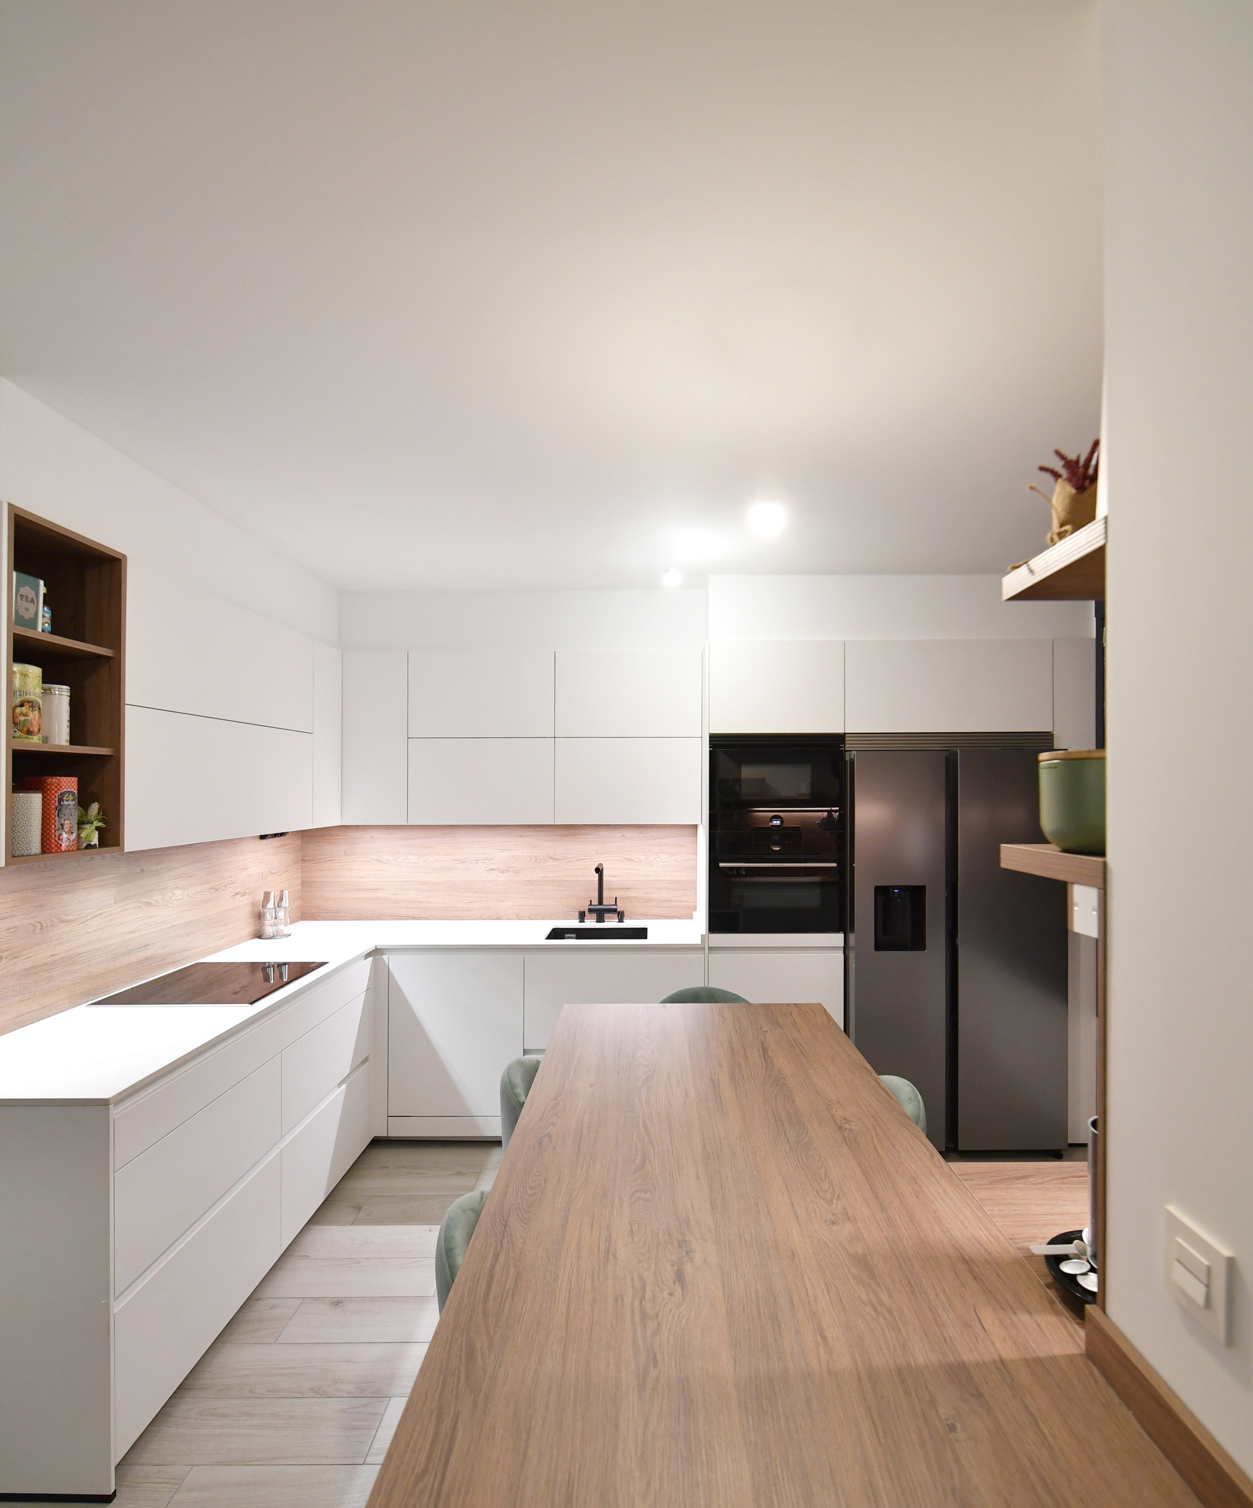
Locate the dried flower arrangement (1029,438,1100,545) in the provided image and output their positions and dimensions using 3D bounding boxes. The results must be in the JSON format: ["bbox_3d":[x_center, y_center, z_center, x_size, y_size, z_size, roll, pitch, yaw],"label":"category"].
[{"bbox_3d":[0.755,-0.430,1.230,0.130,0.180,0.130,0,-2,1],"label":"dried flower arrangement"}]

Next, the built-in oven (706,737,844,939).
[{"bbox_3d":[0.671,0.367,3.495,0.596,0.872,0.560,0,-2,2],"label":"built-in oven"}]

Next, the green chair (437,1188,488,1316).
[{"bbox_3d":[-0.075,1.200,1.250,0.530,0.930,0.500,0,-2,1],"label":"green chair"}]

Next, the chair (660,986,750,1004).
[{"bbox_3d":[0.260,1.265,2.320,0.500,0.930,0.530,0,-2,1],"label":"chair"}]

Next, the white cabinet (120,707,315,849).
[{"bbox_3d":[-1.547,0.094,2.588,0.355,0.410,1.130,0,-2,2],"label":"white cabinet"}]

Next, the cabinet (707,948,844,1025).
[{"bbox_3d":[0.676,1.295,3.560,0.605,0.840,0.580,0,-2,1],"label":"cabinet"}]

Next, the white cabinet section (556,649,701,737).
[{"bbox_3d":[0.016,-0.283,3.640,0.695,0.415,0.350,0,-1,1],"label":"white cabinet section"}]

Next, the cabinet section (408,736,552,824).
[{"bbox_3d":[-0.685,0.134,3.640,0.695,0.415,0.350,0,-1,1],"label":"cabinet section"}]

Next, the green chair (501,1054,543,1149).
[{"bbox_3d":[-0.060,1.218,1.833,0.510,0.915,0.490,0,-2,2],"label":"green chair"}]

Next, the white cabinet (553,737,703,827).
[{"bbox_3d":[0.017,0.137,3.627,0.690,0.412,0.355,0,-2,2],"label":"white cabinet"}]

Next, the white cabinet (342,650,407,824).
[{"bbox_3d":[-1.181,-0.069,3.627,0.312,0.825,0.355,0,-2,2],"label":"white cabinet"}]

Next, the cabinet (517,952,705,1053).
[{"bbox_3d":[-0.050,1.109,3.530,0.794,0.444,0.560,0,-2,2],"label":"cabinet"}]

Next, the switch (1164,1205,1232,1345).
[{"bbox_3d":[0.590,0.538,0.757,0.012,0.087,0.086,0,-2,1],"label":"switch"}]

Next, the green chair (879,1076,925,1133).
[{"bbox_3d":[0.453,1.213,1.718,0.510,0.915,0.490,0,-2,2],"label":"green chair"}]

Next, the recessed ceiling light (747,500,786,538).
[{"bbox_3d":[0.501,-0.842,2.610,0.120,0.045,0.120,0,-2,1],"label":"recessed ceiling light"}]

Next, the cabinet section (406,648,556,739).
[{"bbox_3d":[-0.685,-0.283,3.640,0.695,0.415,0.350,0,-1,1],"label":"cabinet section"}]

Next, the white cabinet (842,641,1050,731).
[{"bbox_3d":[1.438,-0.285,3.520,0.925,0.419,0.580,0,-2,2],"label":"white cabinet"}]

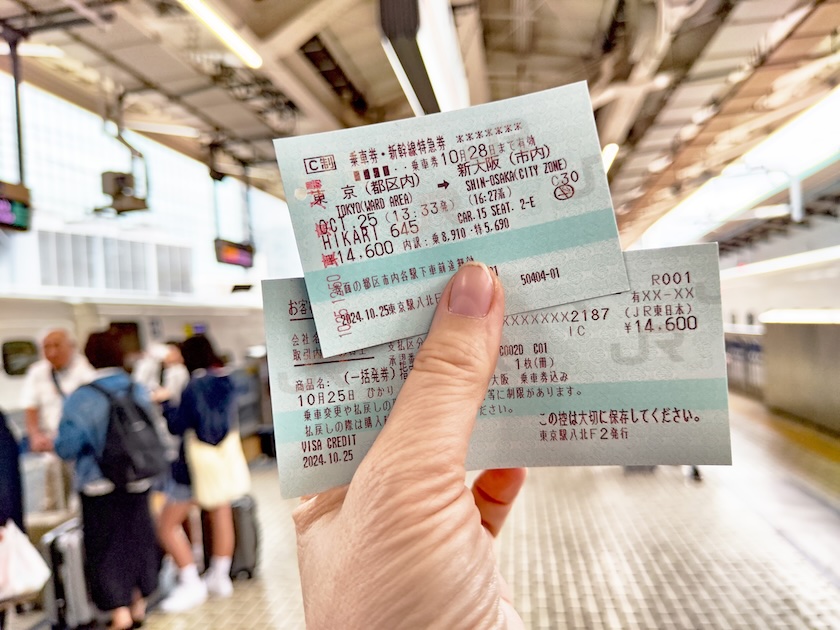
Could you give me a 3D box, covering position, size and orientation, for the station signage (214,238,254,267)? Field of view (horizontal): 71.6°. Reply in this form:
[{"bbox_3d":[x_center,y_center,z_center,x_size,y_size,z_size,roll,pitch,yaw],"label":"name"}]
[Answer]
[{"bbox_3d":[-3.140,-1.034,9.833,0.120,0.350,1.160,-4,-1,9],"label":"station signage"}]

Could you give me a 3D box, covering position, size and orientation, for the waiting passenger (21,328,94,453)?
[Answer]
[{"bbox_3d":[-2.315,0.929,3.750,0.490,1.670,0.340,-3,-1,-13],"label":"waiting passenger"}]

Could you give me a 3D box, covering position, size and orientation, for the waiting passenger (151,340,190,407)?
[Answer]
[{"bbox_3d":[-2.032,0.987,4.800,0.340,1.550,0.430,-3,-1,-28],"label":"waiting passenger"}]

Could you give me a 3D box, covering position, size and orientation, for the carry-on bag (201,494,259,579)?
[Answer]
[{"bbox_3d":[-1.262,1.443,3.880,0.345,0.515,0.230,-4,-1,39],"label":"carry-on bag"}]

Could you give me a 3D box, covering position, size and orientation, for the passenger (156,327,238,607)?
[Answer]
[{"bbox_3d":[-1.330,0.913,3.530,0.400,1.570,0.430,-4,-1,26],"label":"passenger"}]

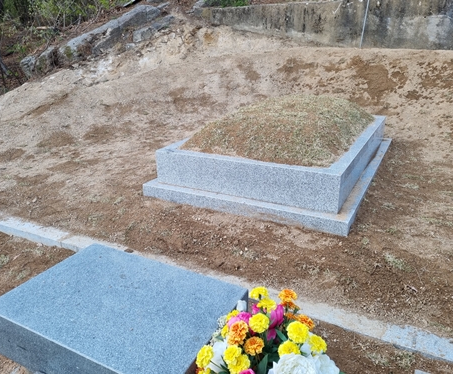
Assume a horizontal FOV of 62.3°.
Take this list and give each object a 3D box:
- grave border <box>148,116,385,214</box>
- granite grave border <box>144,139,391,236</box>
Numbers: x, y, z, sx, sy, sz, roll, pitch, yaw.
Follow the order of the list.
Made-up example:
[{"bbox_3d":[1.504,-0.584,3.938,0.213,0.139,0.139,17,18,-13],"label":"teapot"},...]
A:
[{"bbox_3d":[0.672,-0.449,4.035,1.609,0.292,2.483,9,23,27],"label":"grave border"},{"bbox_3d":[0.676,-0.261,4.104,1.814,0.109,2.687,9,23,27],"label":"granite grave border"}]

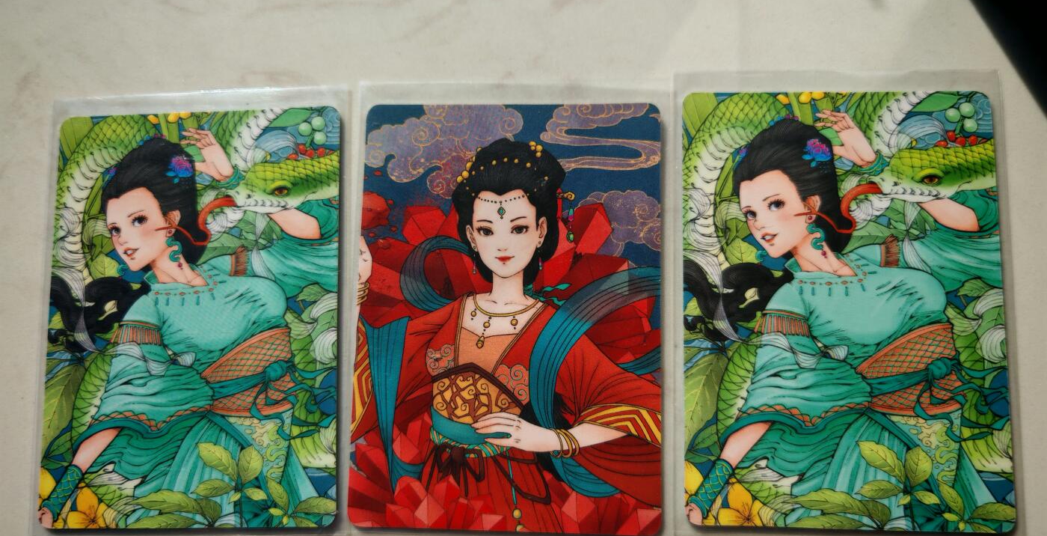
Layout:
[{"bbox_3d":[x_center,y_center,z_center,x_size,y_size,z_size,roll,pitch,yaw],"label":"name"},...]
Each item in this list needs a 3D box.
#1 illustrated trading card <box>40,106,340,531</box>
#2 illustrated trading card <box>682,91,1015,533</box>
[{"bbox_3d":[-0.070,0.010,0.173,0.063,0.001,0.088,-2,82,4],"label":"illustrated trading card"},{"bbox_3d":[0.064,0.007,0.165,0.063,0.001,0.088,1,83,4],"label":"illustrated trading card"}]

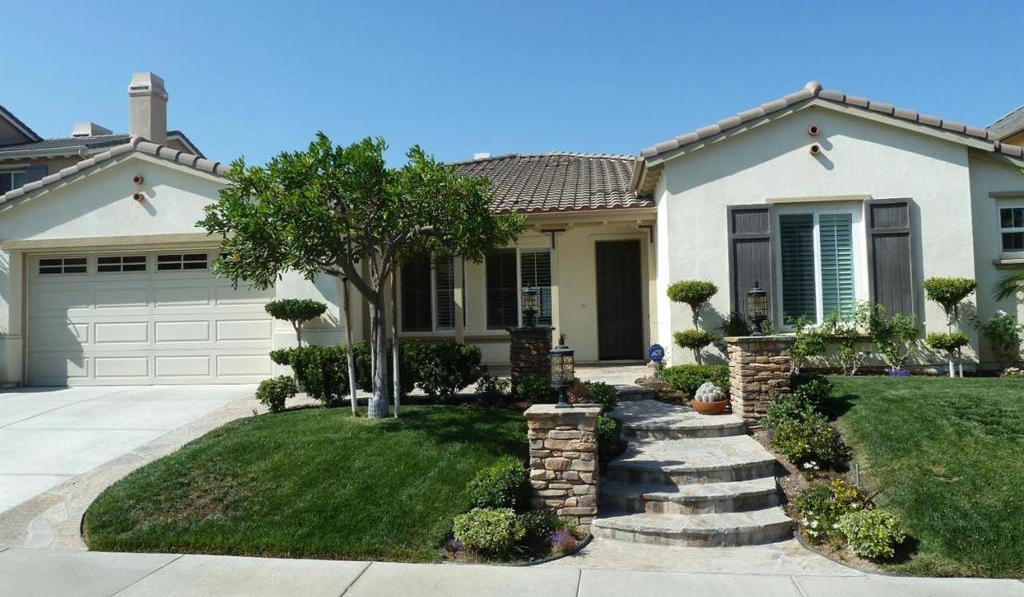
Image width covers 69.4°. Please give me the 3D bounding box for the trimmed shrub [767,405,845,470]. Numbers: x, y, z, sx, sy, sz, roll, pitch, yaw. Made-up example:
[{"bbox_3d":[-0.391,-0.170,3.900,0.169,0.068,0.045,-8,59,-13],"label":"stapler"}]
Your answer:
[{"bbox_3d":[2.790,1.326,7.050,0.725,0.610,0.700,-2,-2,8],"label":"trimmed shrub"}]

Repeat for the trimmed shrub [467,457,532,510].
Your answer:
[{"bbox_3d":[-0.115,1.593,6.247,0.548,0.495,0.520,-2,-2,8],"label":"trimmed shrub"}]

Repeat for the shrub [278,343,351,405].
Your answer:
[{"bbox_3d":[-2.725,1.076,10.200,1.049,0.856,0.950,-2,-2,8],"label":"shrub"}]

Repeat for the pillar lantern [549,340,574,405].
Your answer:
[{"bbox_3d":[0.436,0.626,6.376,0.215,0.613,0.215,-2,-2,8],"label":"pillar lantern"}]

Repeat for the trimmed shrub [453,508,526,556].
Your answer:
[{"bbox_3d":[-0.174,1.753,5.650,0.558,0.308,0.500,-2,-2,8],"label":"trimmed shrub"}]

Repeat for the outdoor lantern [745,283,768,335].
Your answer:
[{"bbox_3d":[2.949,0.127,8.933,0.280,0.652,0.280,-1,-2,4],"label":"outdoor lantern"}]

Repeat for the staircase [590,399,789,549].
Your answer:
[{"bbox_3d":[1.745,1.694,7.826,1.720,0.585,4.320,-2,-2,8],"label":"staircase"}]

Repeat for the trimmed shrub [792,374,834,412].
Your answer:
[{"bbox_3d":[3.603,1.132,8.836,0.480,0.469,0.500,-2,-2,8],"label":"trimmed shrub"}]

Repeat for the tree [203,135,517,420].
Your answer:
[{"bbox_3d":[-1.893,-0.277,9.300,4.051,3.598,3.700,-2,-2,8],"label":"tree"}]

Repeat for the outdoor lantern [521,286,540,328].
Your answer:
[{"bbox_3d":[0.260,0.097,10.195,0.215,0.608,0.215,-2,-2,8],"label":"outdoor lantern"}]

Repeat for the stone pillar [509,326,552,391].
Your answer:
[{"bbox_3d":[0.305,0.901,10.222,0.615,0.998,0.620,-2,-2,8],"label":"stone pillar"}]

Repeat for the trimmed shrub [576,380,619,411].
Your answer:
[{"bbox_3d":[1.134,1.306,9.750,0.541,0.475,0.480,-2,-2,8],"label":"trimmed shrub"}]

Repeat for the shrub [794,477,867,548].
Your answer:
[{"bbox_3d":[2.439,1.606,5.687,0.543,0.424,0.580,-2,-2,8],"label":"shrub"}]

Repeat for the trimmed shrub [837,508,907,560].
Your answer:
[{"bbox_3d":[2.762,1.806,5.680,0.538,0.400,0.520,-2,-2,8],"label":"trimmed shrub"}]

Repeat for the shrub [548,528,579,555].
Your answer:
[{"bbox_3d":[0.383,1.793,5.510,0.224,0.170,0.220,-2,-2,8],"label":"shrub"}]

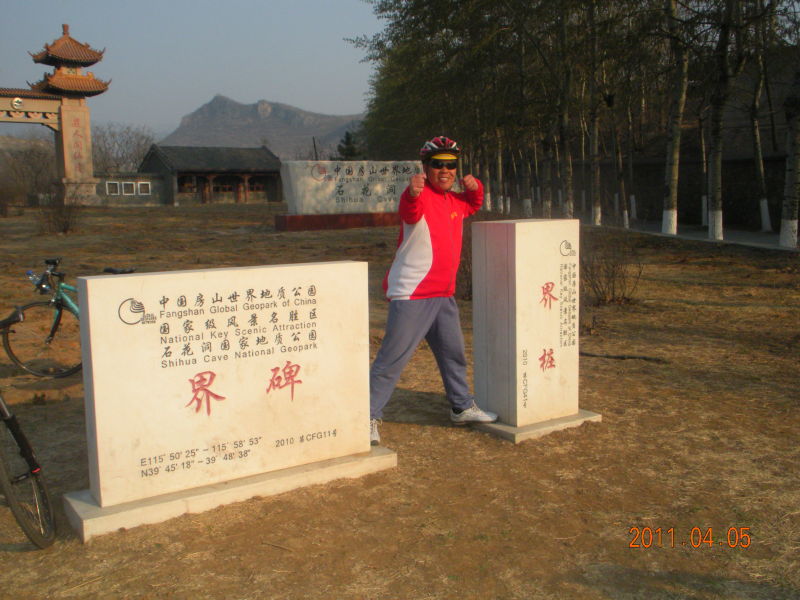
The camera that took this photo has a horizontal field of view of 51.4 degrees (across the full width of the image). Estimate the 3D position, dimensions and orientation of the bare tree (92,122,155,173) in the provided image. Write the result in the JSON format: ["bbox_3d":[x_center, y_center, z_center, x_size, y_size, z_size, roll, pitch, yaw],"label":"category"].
[{"bbox_3d":[-28.318,-13.827,84.903,6.200,8.200,5.600,-1,7,0],"label":"bare tree"}]

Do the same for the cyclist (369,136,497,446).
[{"bbox_3d":[0.195,-0.064,4.721,0.770,1.700,0.560,-4,7,-24],"label":"cyclist"}]

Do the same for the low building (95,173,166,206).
[{"bbox_3d":[-23.728,-9.441,71.347,6.200,2.950,3.000,-6,8,-34],"label":"low building"}]

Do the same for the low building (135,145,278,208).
[{"bbox_3d":[-16.877,-11.202,74.989,10.000,5.200,7.300,-6,8,-34],"label":"low building"}]

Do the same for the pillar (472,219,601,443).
[{"bbox_3d":[0.757,0.140,4.981,0.698,1.218,0.568,-6,8,-35],"label":"pillar"}]

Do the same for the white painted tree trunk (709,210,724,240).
[{"bbox_3d":[9.847,-2.322,25.927,0.410,0.960,0.410,-1,7,0],"label":"white painted tree trunk"}]

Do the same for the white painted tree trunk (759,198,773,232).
[{"bbox_3d":[13.781,-3.186,31.371,0.380,1.220,0.380,-1,7,0],"label":"white painted tree trunk"}]

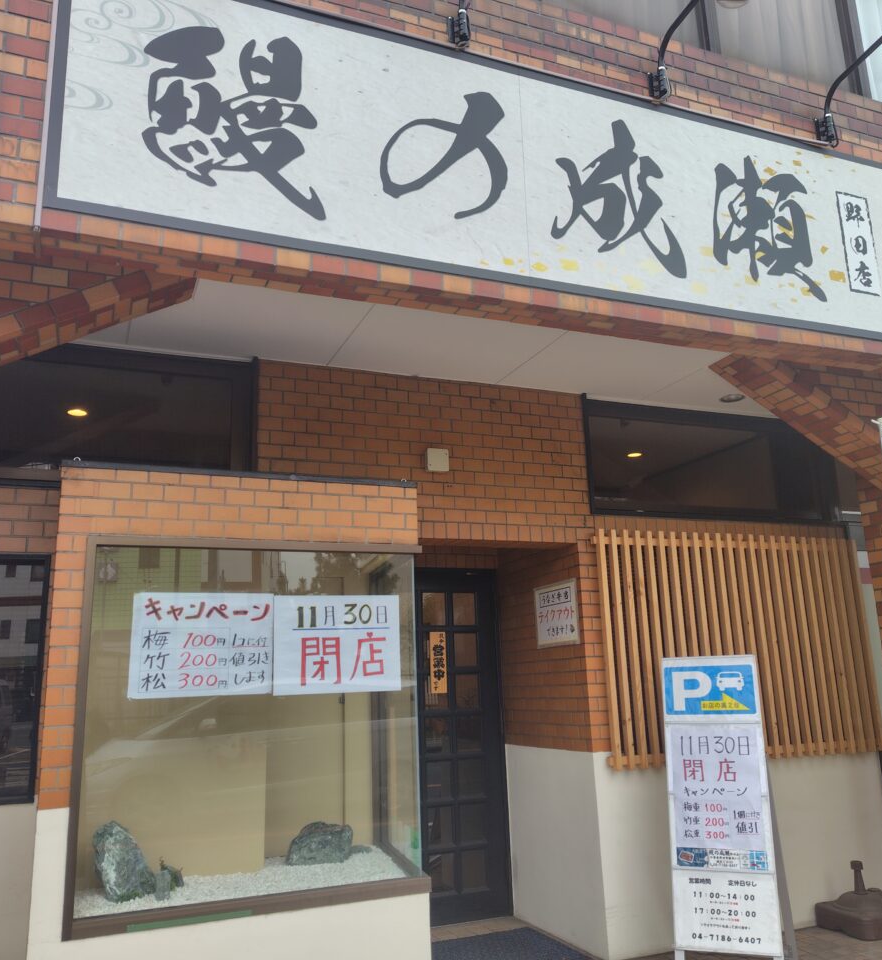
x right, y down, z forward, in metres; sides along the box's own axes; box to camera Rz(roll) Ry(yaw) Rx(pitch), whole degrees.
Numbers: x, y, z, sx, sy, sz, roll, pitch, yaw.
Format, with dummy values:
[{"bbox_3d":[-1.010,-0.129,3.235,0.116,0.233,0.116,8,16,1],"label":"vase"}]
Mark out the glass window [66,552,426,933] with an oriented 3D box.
[{"bbox_3d":[-0.709,0.938,3.342,1.308,1.373,0.090,3,-14,-21],"label":"glass window"}]

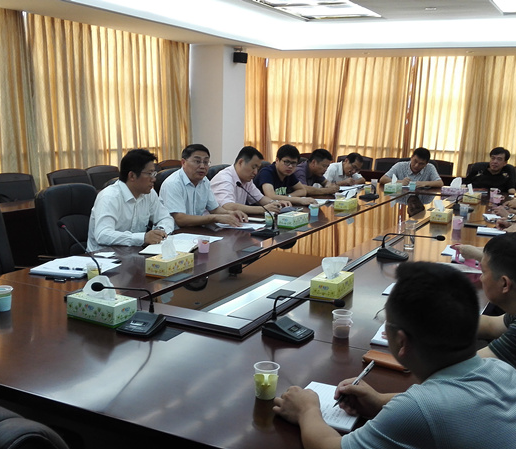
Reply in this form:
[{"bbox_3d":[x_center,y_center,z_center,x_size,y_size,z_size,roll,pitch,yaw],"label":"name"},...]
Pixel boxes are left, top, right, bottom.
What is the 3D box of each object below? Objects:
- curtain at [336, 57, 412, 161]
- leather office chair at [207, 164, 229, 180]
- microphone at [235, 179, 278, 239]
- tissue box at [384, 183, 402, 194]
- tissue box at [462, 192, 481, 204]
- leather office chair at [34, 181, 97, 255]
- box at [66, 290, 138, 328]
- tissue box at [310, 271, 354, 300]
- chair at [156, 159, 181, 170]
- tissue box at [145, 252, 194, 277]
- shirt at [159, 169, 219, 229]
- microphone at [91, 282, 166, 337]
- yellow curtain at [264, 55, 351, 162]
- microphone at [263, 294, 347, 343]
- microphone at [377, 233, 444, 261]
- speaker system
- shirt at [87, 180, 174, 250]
[{"bbox_3d":[1.785,-1.401,9.383,1.140,2.399,0.150,7,12,28],"label":"curtain"},{"bbox_3d":[-0.096,0.046,4.939,0.680,1.060,0.620,6,11,26],"label":"leather office chair"},{"bbox_3d":[-0.015,-0.107,4.038,0.330,0.340,0.135,7,12,28],"label":"microphone"},{"bbox_3d":[1.328,-0.352,5.810,0.115,0.072,0.220,6,12,28],"label":"tissue box"},{"bbox_3d":[1.866,-0.227,5.161,0.115,0.072,0.220,6,12,27],"label":"tissue box"},{"bbox_3d":[-1.018,0.317,3.724,0.700,1.110,0.640,11,15,42],"label":"leather office chair"},{"bbox_3d":[-0.579,0.310,2.203,0.231,0.076,0.121,7,12,28],"label":"box"},{"bbox_3d":[0.307,0.245,2.429,0.115,0.072,0.220,6,11,24],"label":"tissue box"},{"bbox_3d":[-1.085,-0.417,7.972,0.600,0.960,0.580,7,12,28],"label":"chair"},{"bbox_3d":[-0.400,0.182,2.723,0.115,0.072,0.220,6,11,25],"label":"tissue box"},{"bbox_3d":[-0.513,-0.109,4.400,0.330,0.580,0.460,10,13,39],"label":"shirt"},{"bbox_3d":[-0.415,0.254,1.910,0.135,0.220,0.325,6,11,25],"label":"microphone"},{"bbox_3d":[0.720,-1.545,9.944,1.510,2.425,0.150,7,12,28],"label":"yellow curtain"},{"bbox_3d":[0.162,0.328,2.039,0.278,0.137,0.110,7,12,28],"label":"microphone"},{"bbox_3d":[0.889,0.122,3.416,0.366,0.152,0.130,5,11,18],"label":"microphone"},{"bbox_3d":[-0.233,-2.256,8.056,0.175,0.135,0.140,-2,19,-17],"label":"speaker system"},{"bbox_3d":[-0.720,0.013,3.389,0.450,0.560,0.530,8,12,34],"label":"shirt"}]

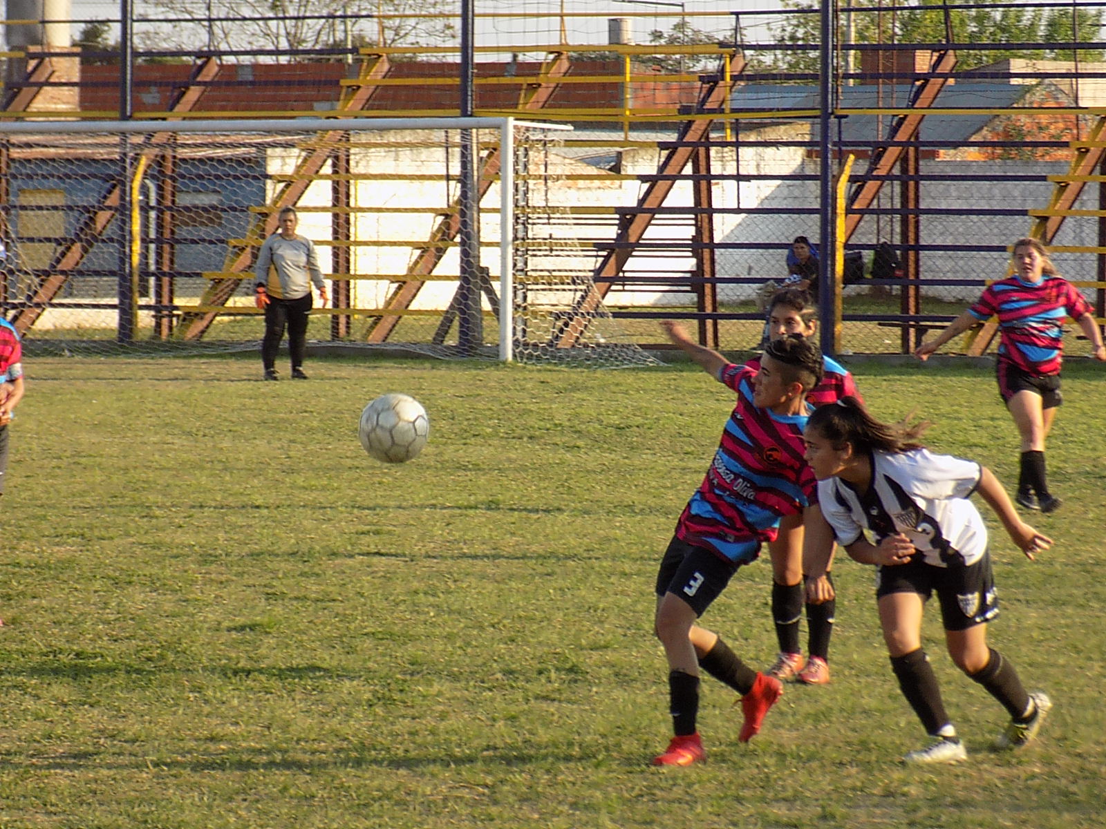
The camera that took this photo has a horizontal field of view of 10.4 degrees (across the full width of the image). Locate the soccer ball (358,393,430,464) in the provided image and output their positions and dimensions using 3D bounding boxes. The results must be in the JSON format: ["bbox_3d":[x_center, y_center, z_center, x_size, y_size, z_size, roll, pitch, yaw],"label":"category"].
[{"bbox_3d":[-0.506,0.044,19.300,0.220,0.220,0.220,0,3,0],"label":"soccer ball"}]

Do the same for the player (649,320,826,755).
[{"bbox_3d":[0.681,0.474,22.000,0.660,1.610,0.750,-3,4,-45],"label":"player"}]

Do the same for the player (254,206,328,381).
[{"bbox_3d":[-2.484,-1.154,57.700,0.680,1.659,0.400,0,3,-5],"label":"player"}]

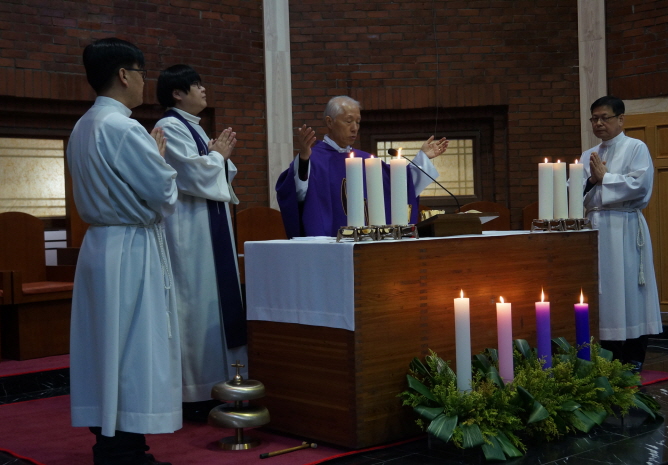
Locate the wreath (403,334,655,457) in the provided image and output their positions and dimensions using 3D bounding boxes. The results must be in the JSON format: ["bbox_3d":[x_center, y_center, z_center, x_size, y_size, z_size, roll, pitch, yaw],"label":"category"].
[{"bbox_3d":[0.922,0.720,4.348,1.400,0.380,0.480,-2,1,-41],"label":"wreath"}]

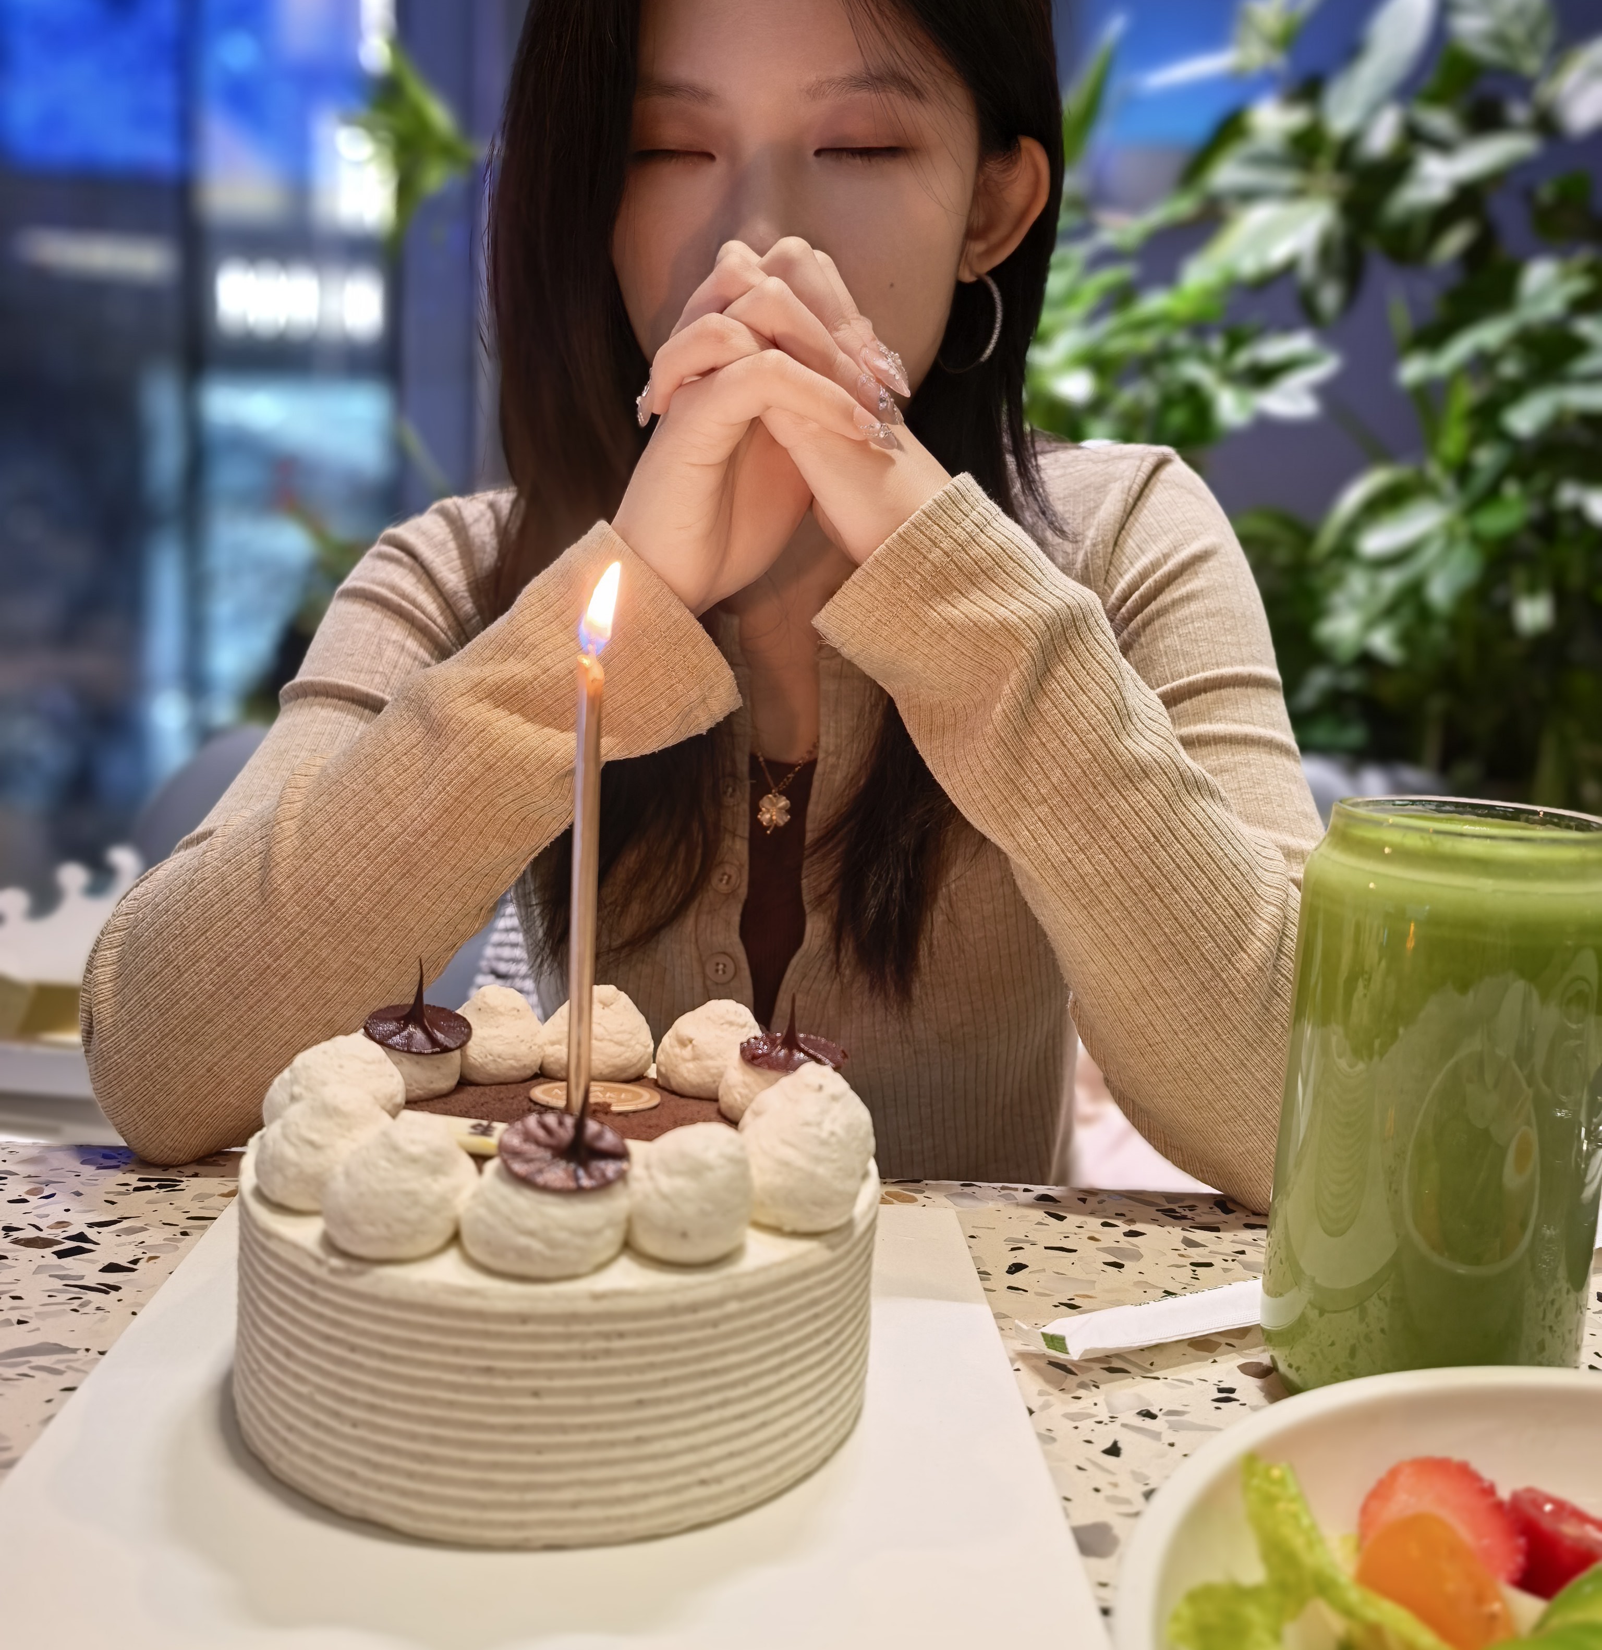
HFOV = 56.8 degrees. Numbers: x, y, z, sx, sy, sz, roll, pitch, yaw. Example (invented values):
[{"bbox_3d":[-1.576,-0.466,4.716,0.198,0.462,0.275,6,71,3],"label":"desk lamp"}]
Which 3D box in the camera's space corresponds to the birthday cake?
[{"bbox_3d":[-0.055,0.089,0.351,0.148,0.076,0.148,3,9,0],"label":"birthday cake"}]

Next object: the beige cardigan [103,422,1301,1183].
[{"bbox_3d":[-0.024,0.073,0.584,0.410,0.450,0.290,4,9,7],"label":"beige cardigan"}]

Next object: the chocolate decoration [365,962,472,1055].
[{"bbox_3d":[-0.098,0.047,0.379,0.028,0.018,0.028,3,9,0],"label":"chocolate decoration"}]

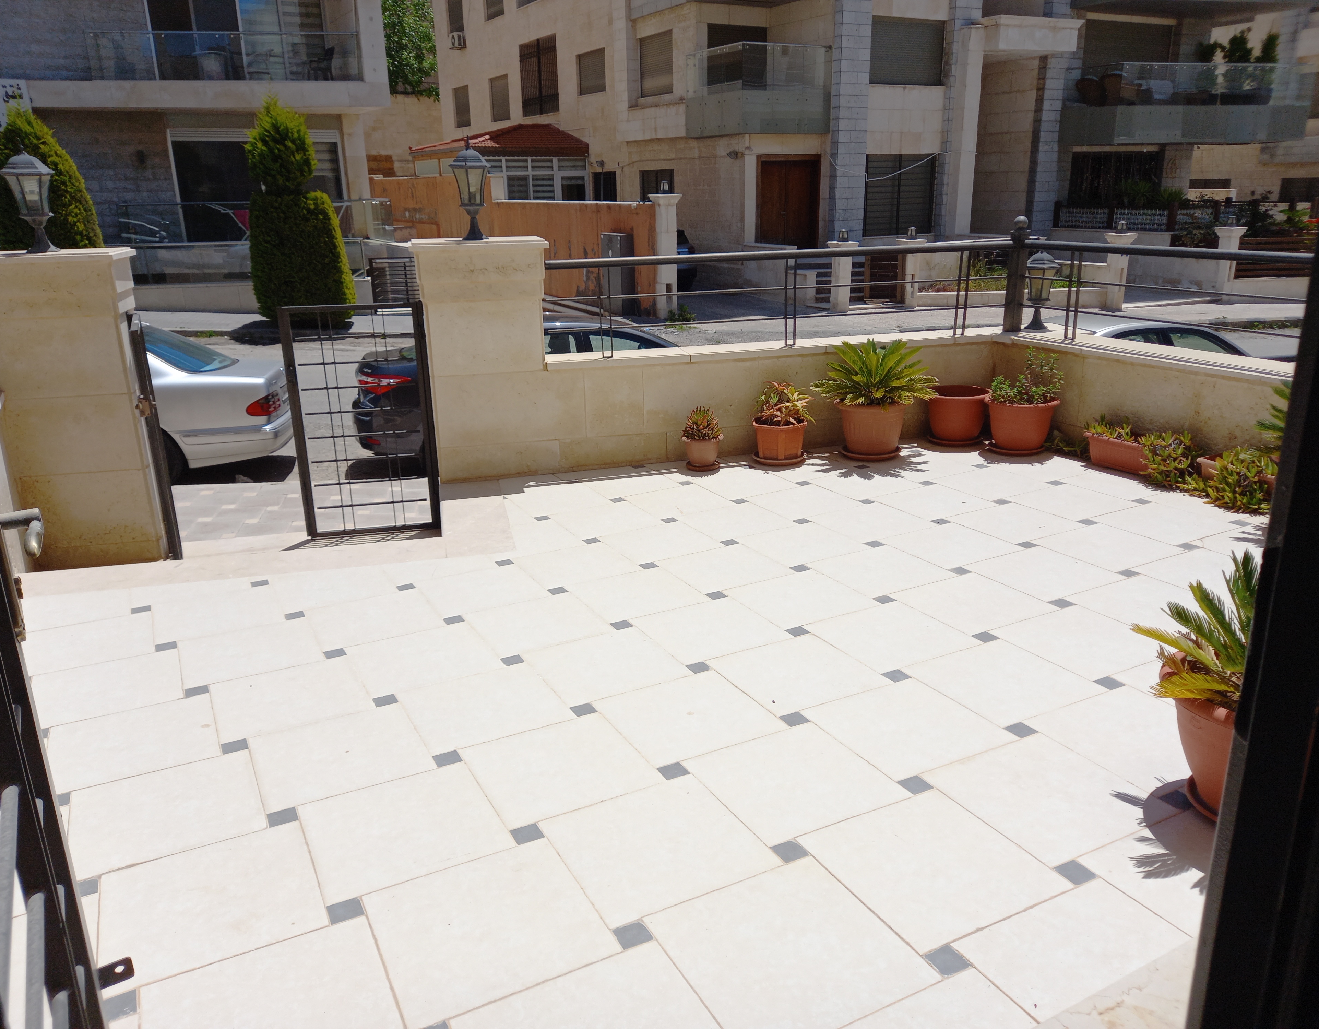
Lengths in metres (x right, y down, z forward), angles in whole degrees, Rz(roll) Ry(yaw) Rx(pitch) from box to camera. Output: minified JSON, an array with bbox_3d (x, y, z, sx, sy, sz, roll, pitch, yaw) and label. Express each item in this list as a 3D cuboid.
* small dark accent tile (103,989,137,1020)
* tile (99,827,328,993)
[{"bbox_3d":[-1.128,1.034,2.067,0.070,0.015,0.070,-10,19,-25],"label":"small dark accent tile"},{"bbox_3d":[-0.927,0.814,2.058,0.410,0.020,0.410,-11,19,-26],"label":"tile"}]

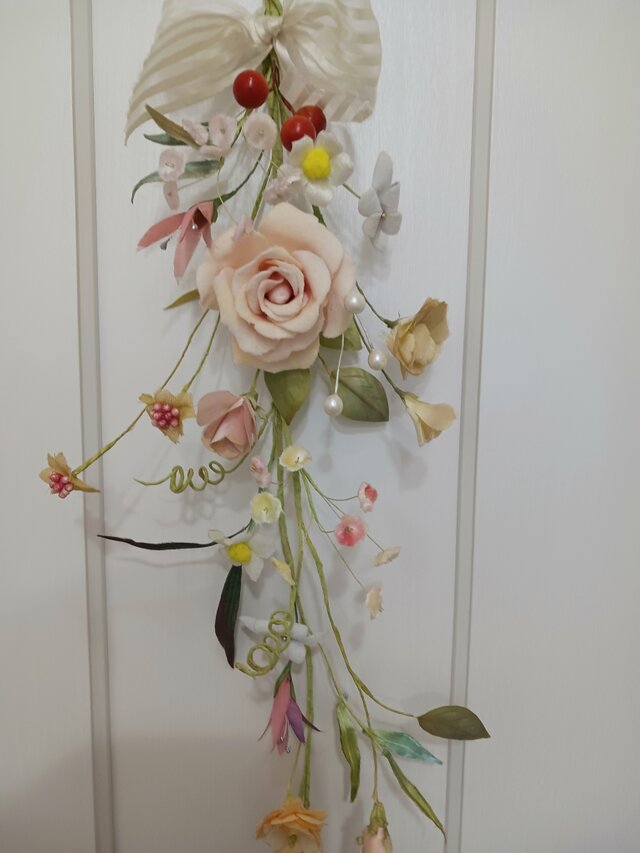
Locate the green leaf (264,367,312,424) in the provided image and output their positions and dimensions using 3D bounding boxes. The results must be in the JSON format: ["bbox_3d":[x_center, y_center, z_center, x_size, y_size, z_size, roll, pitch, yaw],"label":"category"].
[{"bbox_3d":[-0.023,-0.026,0.463,0.032,0.051,0.014,1,6,0],"label":"green leaf"}]

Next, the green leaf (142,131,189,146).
[{"bbox_3d":[-0.105,-0.199,0.462,0.037,0.011,0.010,11,6,-1],"label":"green leaf"}]

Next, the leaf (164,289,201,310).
[{"bbox_3d":[-0.092,-0.089,0.467,0.038,0.010,0.009,-22,6,2],"label":"leaf"}]

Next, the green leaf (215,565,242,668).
[{"bbox_3d":[-0.067,0.137,0.487,0.021,0.081,0.013,1,6,0],"label":"green leaf"}]

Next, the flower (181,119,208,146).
[{"bbox_3d":[-0.086,-0.202,0.456,0.020,0.020,0.017,1,6,0],"label":"flower"}]

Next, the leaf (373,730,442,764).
[{"bbox_3d":[0.066,0.244,0.505,0.059,0.019,0.012,26,6,-3],"label":"leaf"}]

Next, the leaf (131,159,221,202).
[{"bbox_3d":[-0.099,-0.170,0.457,0.069,0.018,0.016,-24,6,3],"label":"leaf"}]

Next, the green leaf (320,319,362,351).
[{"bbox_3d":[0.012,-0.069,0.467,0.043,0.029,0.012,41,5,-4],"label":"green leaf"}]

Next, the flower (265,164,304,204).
[{"bbox_3d":[-0.024,-0.166,0.455,0.029,0.029,0.020,1,6,0],"label":"flower"}]

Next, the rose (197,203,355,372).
[{"bbox_3d":[-0.029,-0.093,0.447,0.106,0.114,0.058,1,6,0],"label":"rose"}]

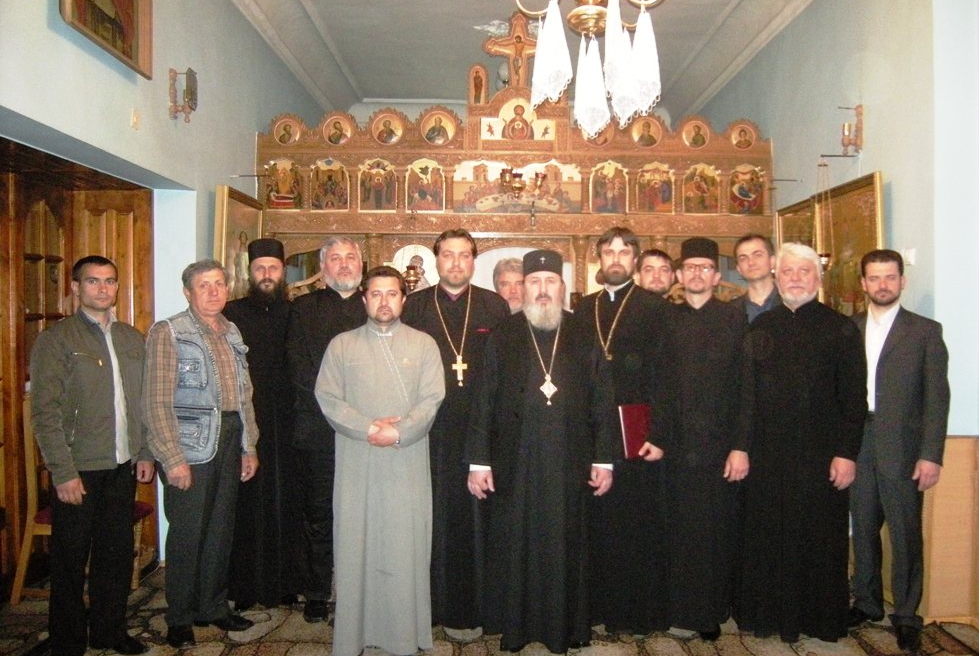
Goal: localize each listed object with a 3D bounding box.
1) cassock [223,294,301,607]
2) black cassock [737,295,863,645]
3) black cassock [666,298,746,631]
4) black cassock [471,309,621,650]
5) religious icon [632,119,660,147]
[{"bbox_3d":[-1.149,0.595,4.100,0.530,1.555,0.370,0,1,-13],"label":"cassock"},{"bbox_3d":[1.463,0.634,3.700,0.560,1.520,0.380,1,2,25],"label":"black cassock"},{"bbox_3d":[0.983,0.617,3.760,0.520,1.517,0.370,0,1,7],"label":"black cassock"},{"bbox_3d":[0.231,0.660,3.580,0.640,1.475,0.400,0,1,1],"label":"black cassock"},{"bbox_3d":[1.184,-1.466,5.970,0.220,0.220,0.030,0,1,-2],"label":"religious icon"}]

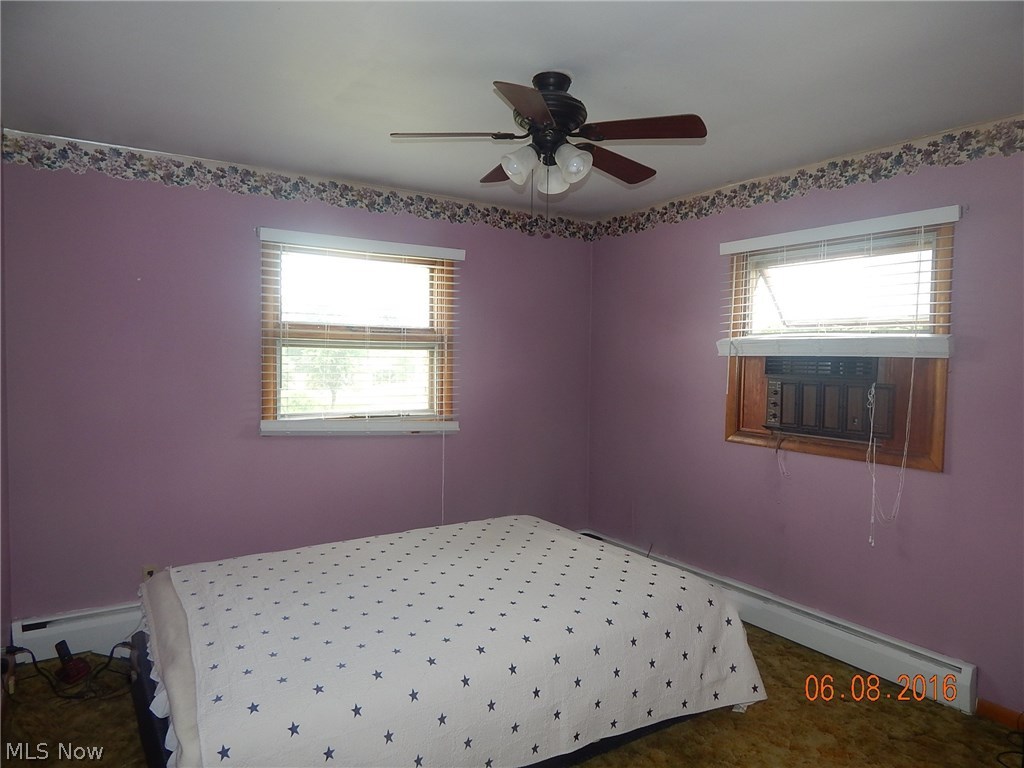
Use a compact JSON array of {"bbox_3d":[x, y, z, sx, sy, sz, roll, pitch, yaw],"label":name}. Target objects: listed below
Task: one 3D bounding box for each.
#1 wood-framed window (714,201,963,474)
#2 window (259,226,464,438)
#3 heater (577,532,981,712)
[{"bbox_3d":[1.548,-0.209,3.275,0.100,1.116,1.130,-1,3,-34],"label":"wood-framed window"},{"bbox_3d":[-0.831,-0.276,3.761,1.163,1.083,0.100,-1,3,-34],"label":"window"},{"bbox_3d":[1.221,1.221,3.776,0.070,0.189,2.548,-1,3,-33],"label":"heater"}]

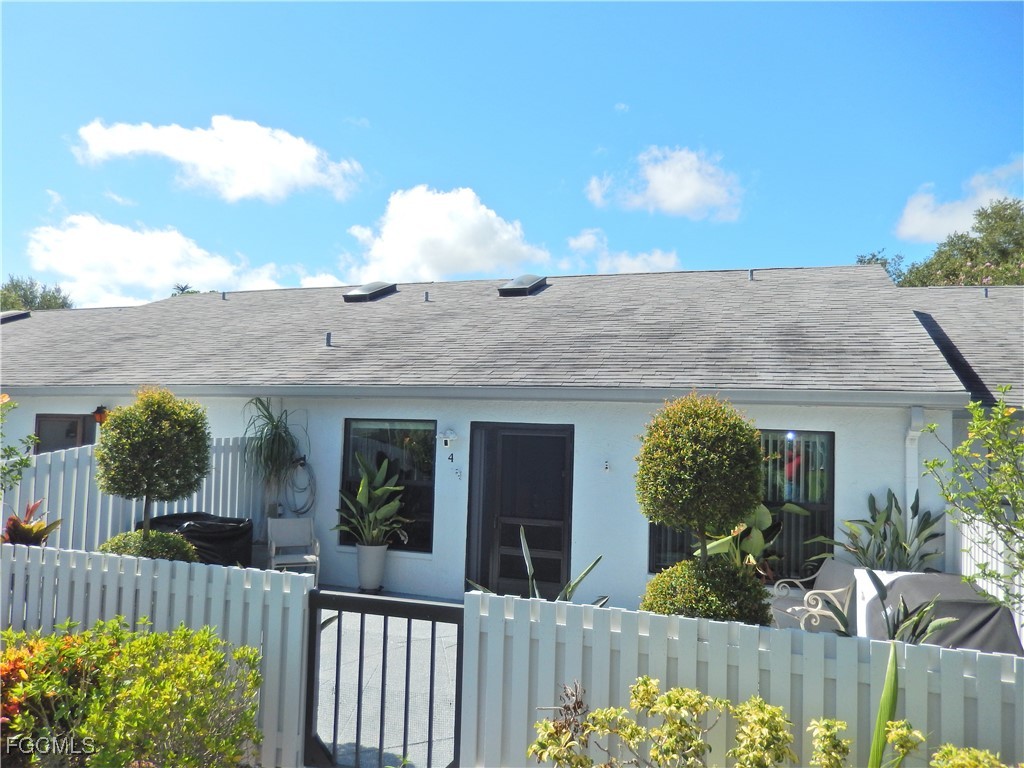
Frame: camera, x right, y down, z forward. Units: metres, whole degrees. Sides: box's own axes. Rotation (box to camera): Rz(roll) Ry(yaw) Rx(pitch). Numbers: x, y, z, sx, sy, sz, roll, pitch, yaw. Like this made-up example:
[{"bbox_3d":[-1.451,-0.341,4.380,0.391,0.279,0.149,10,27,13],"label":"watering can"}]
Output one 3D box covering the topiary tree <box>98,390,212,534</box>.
[{"bbox_3d":[-2.469,0.538,5.100,0.770,1.000,0.760,2,-3,0],"label":"topiary tree"}]

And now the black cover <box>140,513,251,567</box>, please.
[{"bbox_3d":[-3.453,1.967,8.006,0.680,0.950,1.060,0,-4,21],"label":"black cover"}]

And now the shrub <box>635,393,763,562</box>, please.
[{"bbox_3d":[0.951,0.475,3.760,0.640,0.870,0.630,2,-3,0],"label":"shrub"}]

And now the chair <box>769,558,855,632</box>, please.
[{"bbox_3d":[2.850,2.093,6.758,0.720,0.950,0.620,2,-3,-5],"label":"chair"}]

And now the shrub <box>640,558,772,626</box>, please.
[{"bbox_3d":[1.005,1.227,3.820,0.670,0.660,0.650,2,-3,0],"label":"shrub"}]

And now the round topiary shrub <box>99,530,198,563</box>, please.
[{"bbox_3d":[-2.510,1.381,5.120,0.740,0.640,0.720,2,-3,0],"label":"round topiary shrub"}]

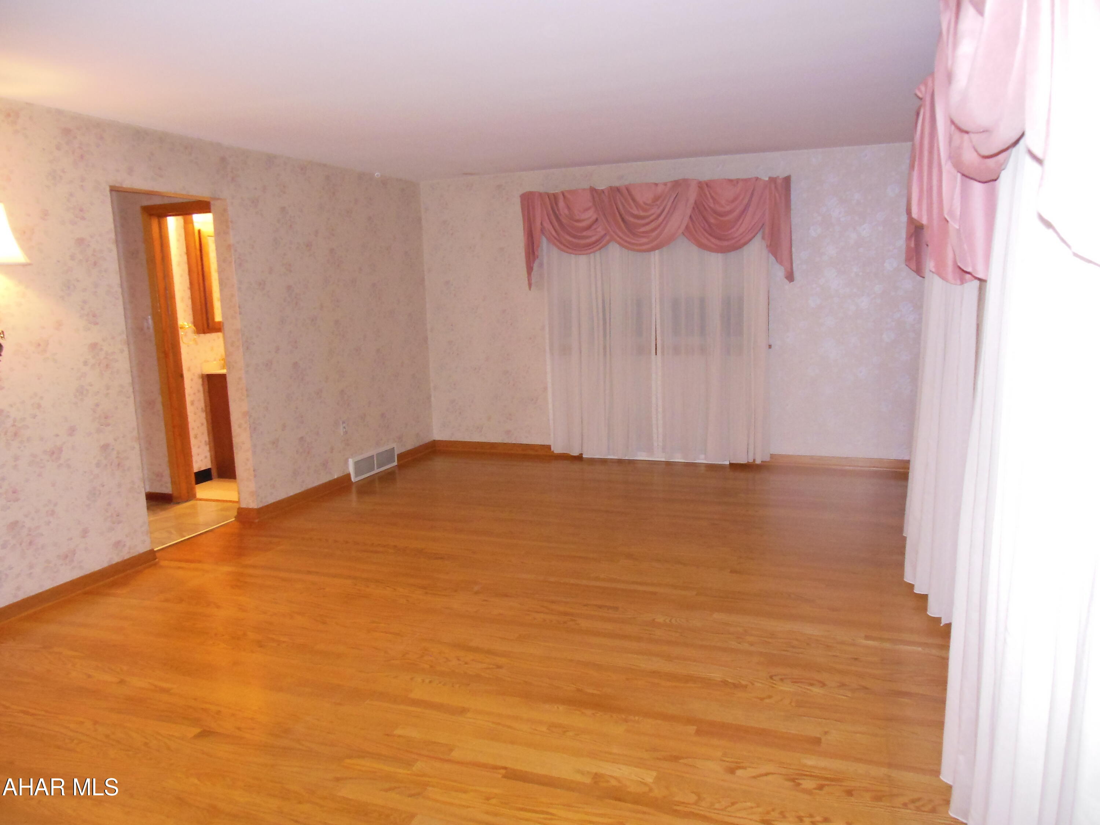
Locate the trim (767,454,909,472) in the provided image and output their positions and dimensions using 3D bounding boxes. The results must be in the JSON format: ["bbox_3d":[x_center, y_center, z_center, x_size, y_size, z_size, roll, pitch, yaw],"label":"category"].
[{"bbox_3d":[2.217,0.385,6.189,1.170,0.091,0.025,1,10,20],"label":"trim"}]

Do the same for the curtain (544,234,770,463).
[{"bbox_3d":[0.840,-0.640,6.433,1.850,2.075,0.120,1,10,20],"label":"curtain"}]

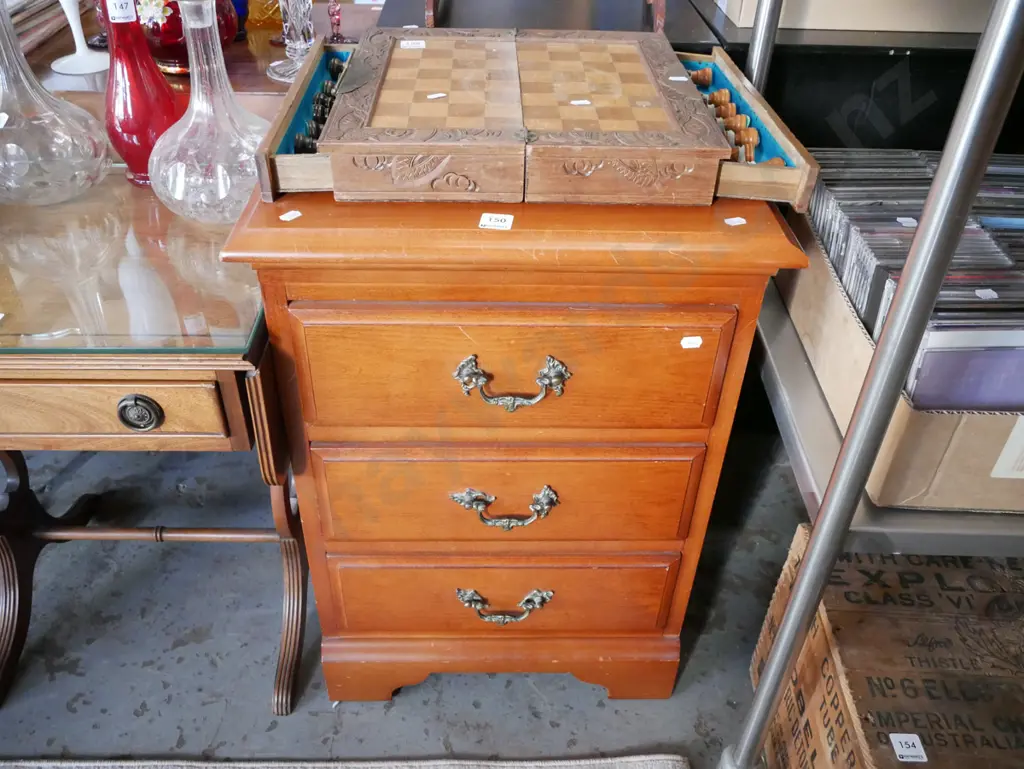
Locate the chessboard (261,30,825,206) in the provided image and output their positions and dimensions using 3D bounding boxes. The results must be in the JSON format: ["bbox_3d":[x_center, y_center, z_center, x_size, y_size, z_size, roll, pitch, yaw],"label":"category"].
[{"bbox_3d":[0.022,-0.327,1.049,0.557,0.068,0.404,0,37,-2],"label":"chessboard"}]

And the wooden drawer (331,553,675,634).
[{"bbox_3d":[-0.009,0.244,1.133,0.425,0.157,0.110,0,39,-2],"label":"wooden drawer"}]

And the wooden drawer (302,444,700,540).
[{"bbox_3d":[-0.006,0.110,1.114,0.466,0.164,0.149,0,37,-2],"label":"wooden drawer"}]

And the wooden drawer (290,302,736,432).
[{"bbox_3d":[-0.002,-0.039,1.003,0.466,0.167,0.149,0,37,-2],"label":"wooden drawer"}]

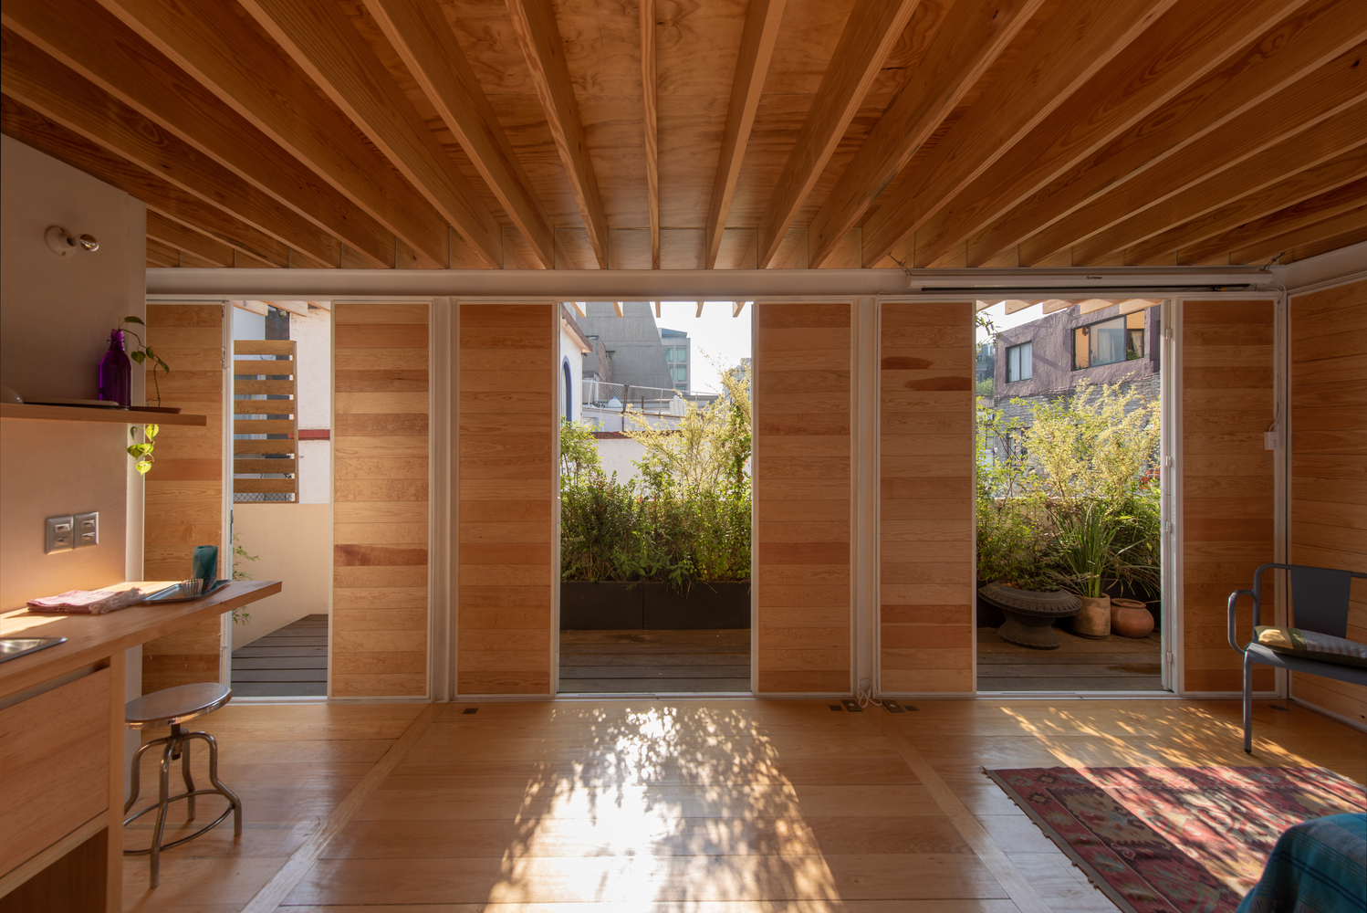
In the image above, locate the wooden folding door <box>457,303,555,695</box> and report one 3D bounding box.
[{"bbox_3d":[-0.995,0.237,2.985,0.545,2.185,0.055,0,0,-1],"label":"wooden folding door"}]

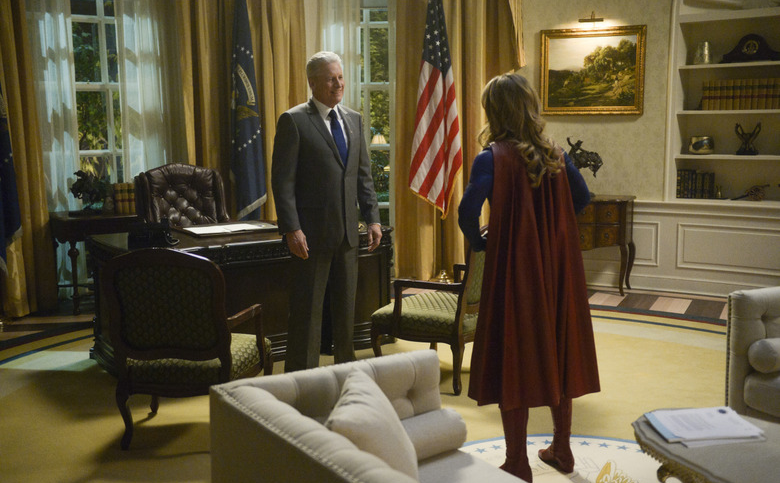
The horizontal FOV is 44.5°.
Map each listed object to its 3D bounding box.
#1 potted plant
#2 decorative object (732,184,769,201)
[{"bbox_3d":[-2.457,-0.398,7.790,0.330,0.360,0.200,-4,10,-20],"label":"potted plant"},{"bbox_3d":[2.884,-0.394,7.657,0.280,0.135,0.130,5,11,33],"label":"decorative object"}]

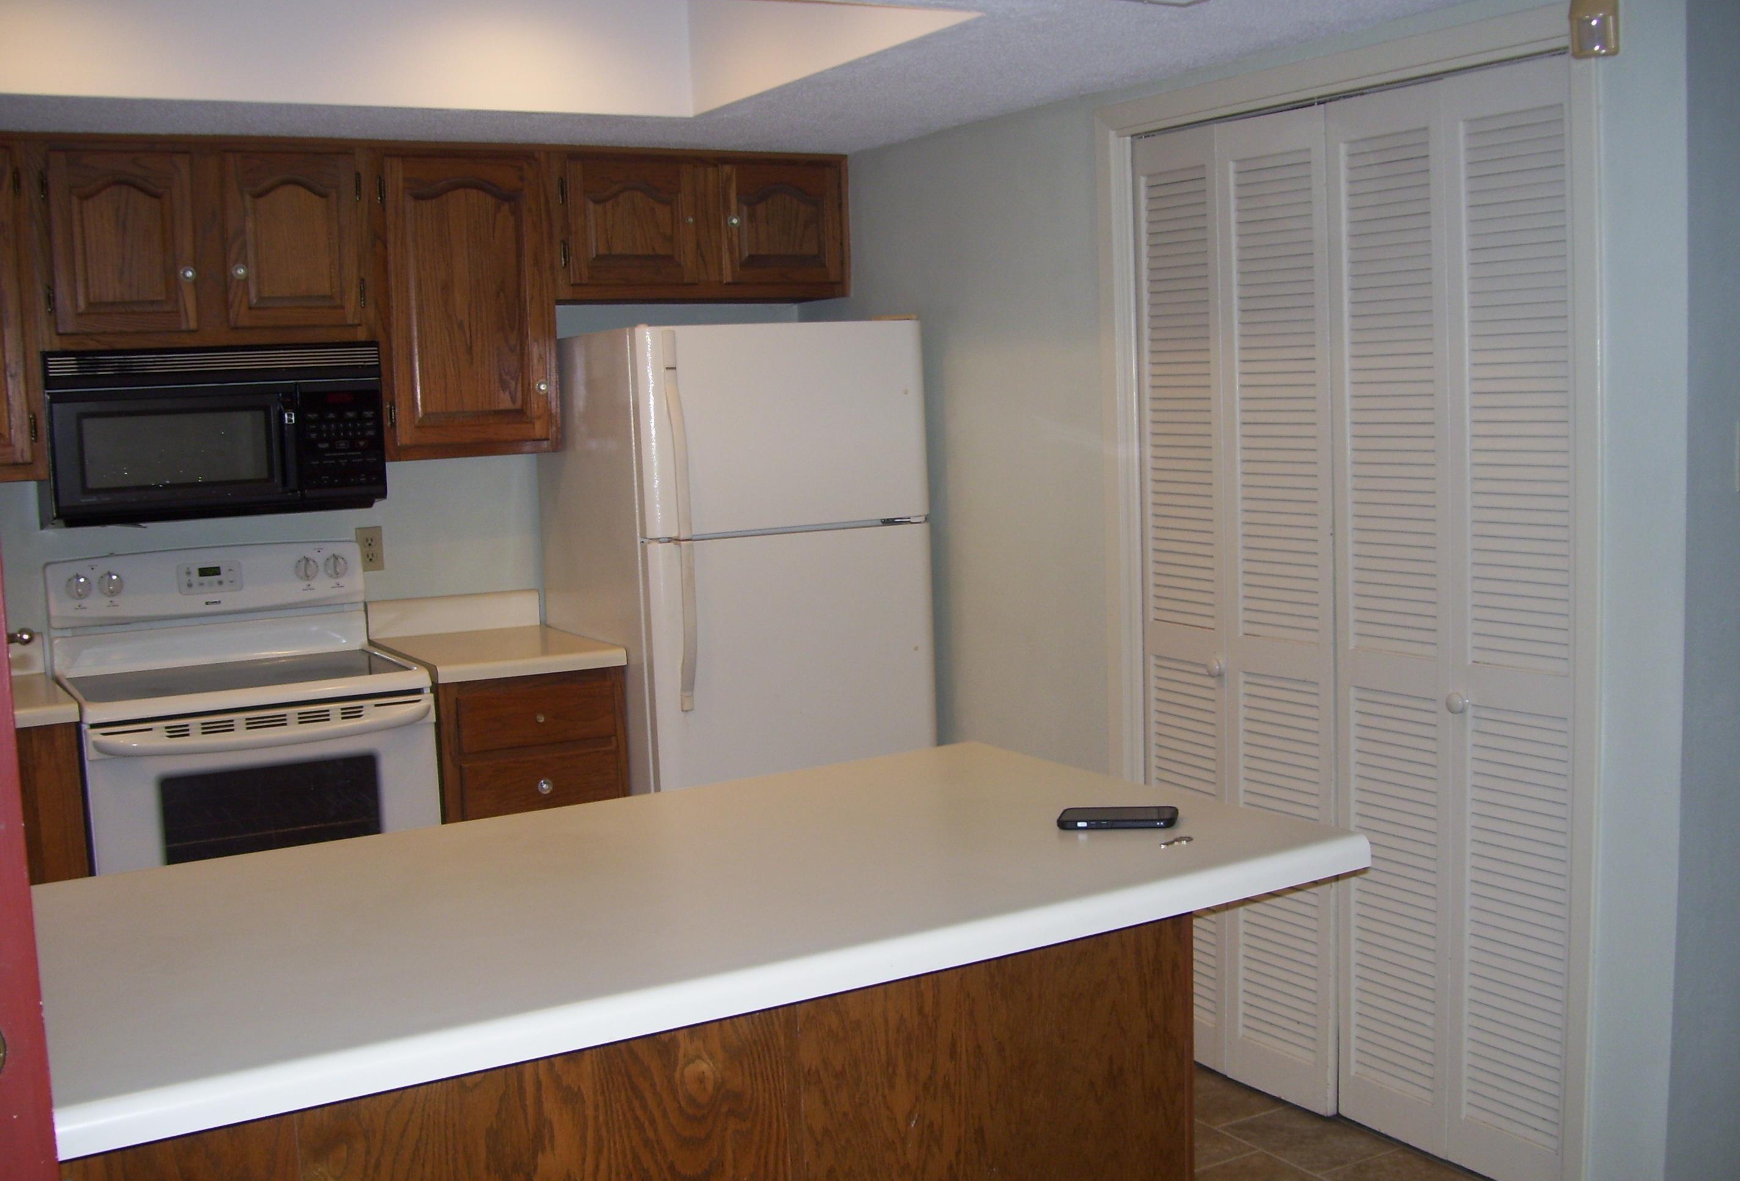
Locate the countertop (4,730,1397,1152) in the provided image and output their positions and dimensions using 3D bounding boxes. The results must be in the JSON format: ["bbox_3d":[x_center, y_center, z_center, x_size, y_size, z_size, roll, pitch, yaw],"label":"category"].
[{"bbox_3d":[-0.297,0.396,2.395,1.725,0.042,0.910,-6,7,-30],"label":"countertop"}]

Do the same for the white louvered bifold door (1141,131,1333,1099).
[{"bbox_3d":[0.777,0.044,3.896,0.040,2.038,0.610,-6,7,-30],"label":"white louvered bifold door"}]

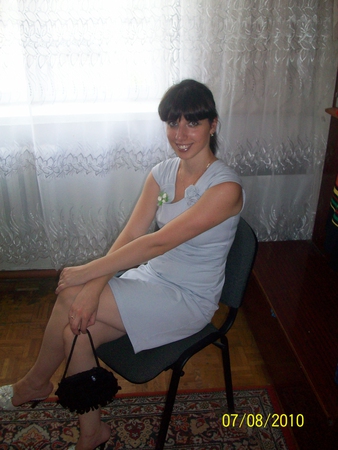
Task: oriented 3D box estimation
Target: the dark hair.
[{"bbox_3d":[0.068,-0.317,1.345,0.180,0.240,0.215,13,26,32],"label":"dark hair"}]

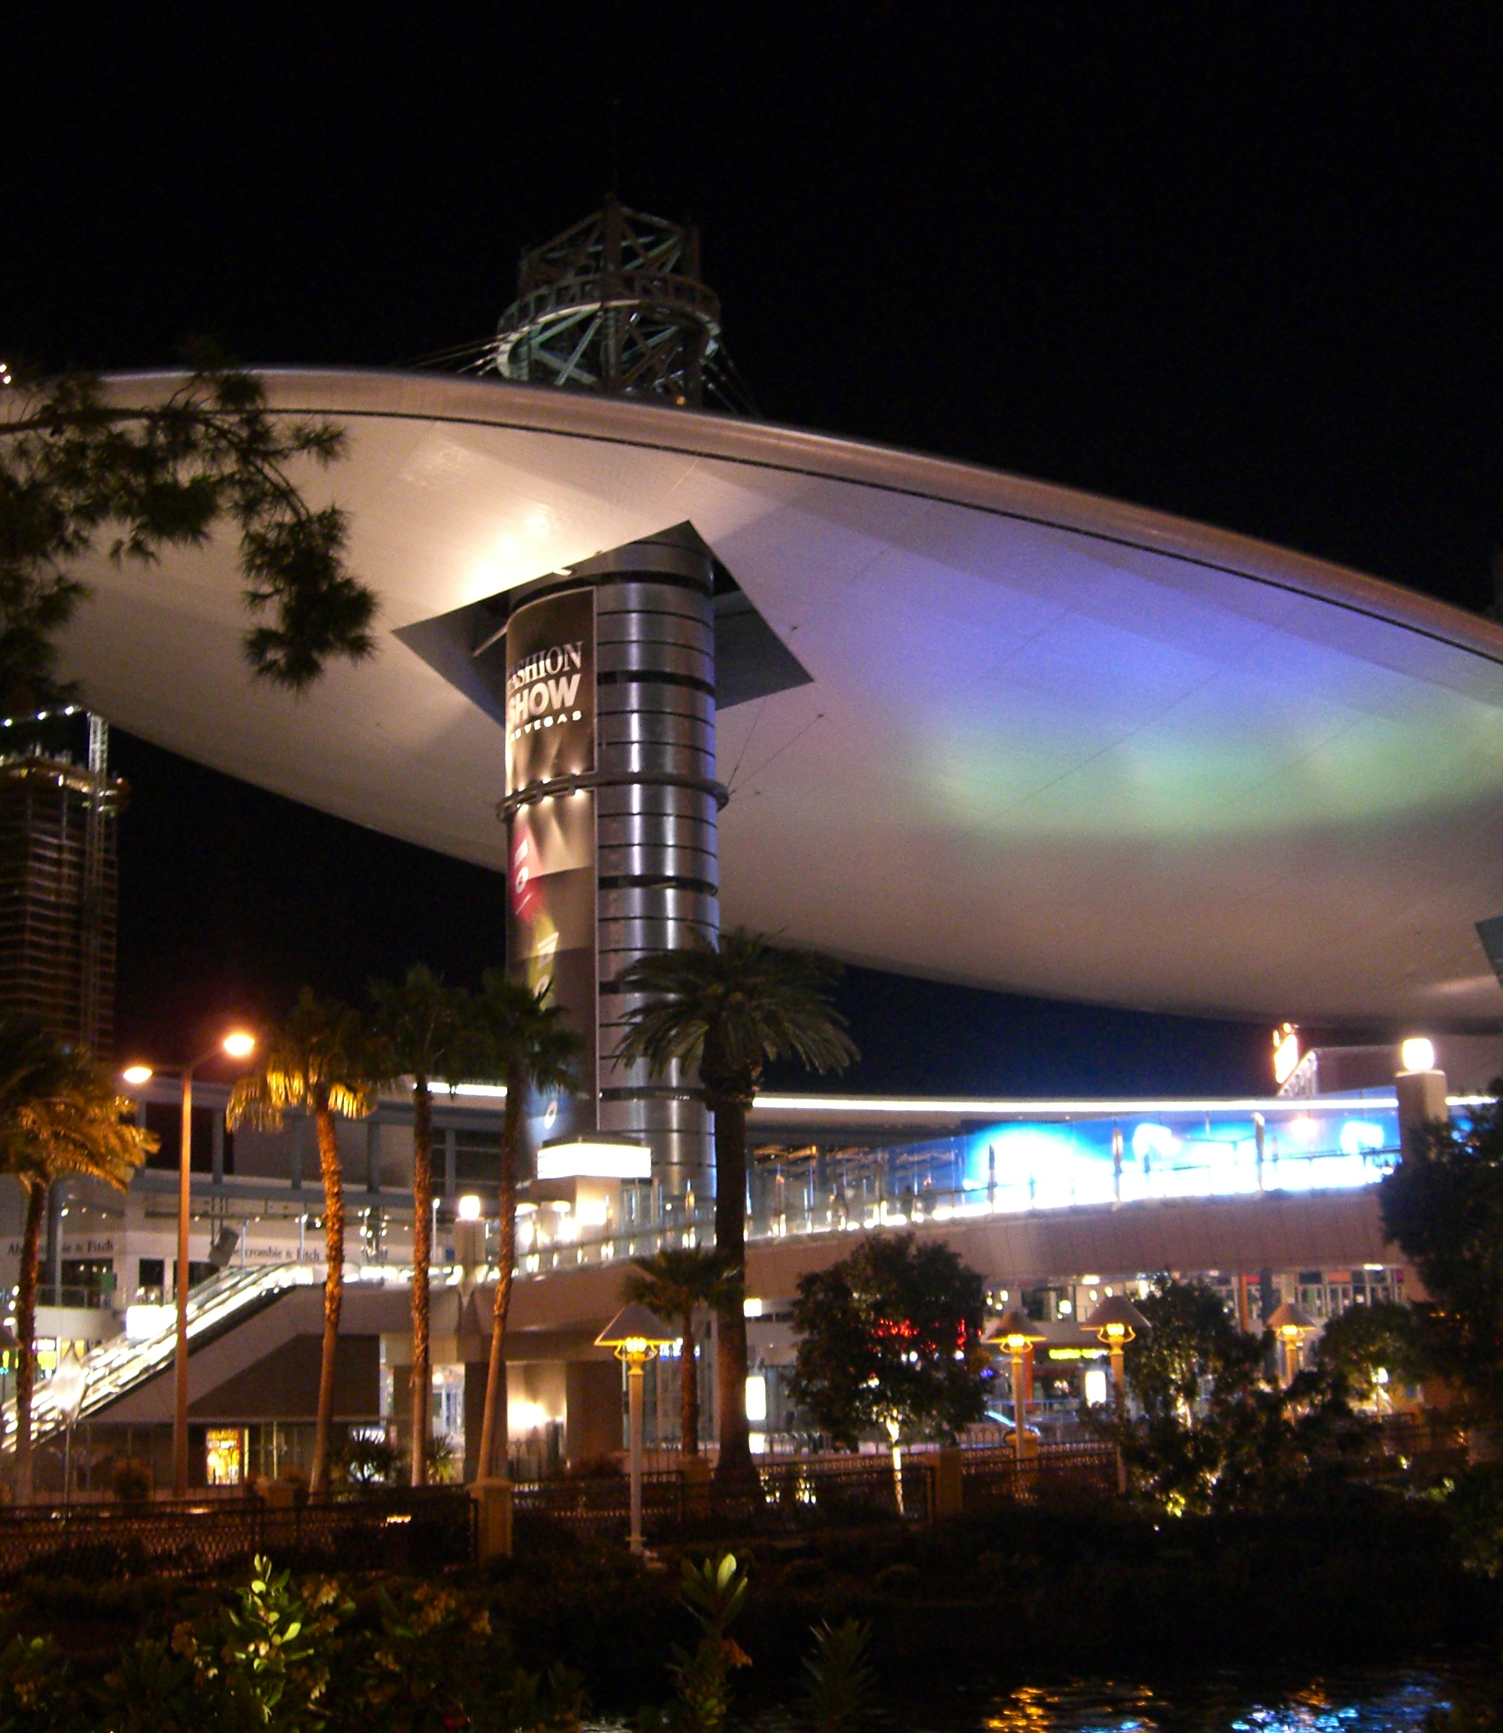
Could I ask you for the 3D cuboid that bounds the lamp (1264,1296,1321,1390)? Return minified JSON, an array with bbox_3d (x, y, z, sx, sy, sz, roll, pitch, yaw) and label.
[{"bbox_3d":[11.865,11.144,55.669,1.150,3.183,1.150,-1,-11,0],"label":"lamp"}]

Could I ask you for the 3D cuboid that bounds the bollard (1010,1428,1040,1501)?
[{"bbox_3d":[6.219,13.549,57.772,0.530,1.450,0.530,7,-13,-39],"label":"bollard"}]

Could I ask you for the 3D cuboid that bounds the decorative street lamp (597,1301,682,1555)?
[{"bbox_3d":[-1.845,9.051,40.939,1.280,4.000,1.280,-1,-10,-3],"label":"decorative street lamp"}]

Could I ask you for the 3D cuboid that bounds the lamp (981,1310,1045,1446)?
[{"bbox_3d":[5.981,11.940,56.595,1.280,4.000,1.280,-2,-10,6],"label":"lamp"}]

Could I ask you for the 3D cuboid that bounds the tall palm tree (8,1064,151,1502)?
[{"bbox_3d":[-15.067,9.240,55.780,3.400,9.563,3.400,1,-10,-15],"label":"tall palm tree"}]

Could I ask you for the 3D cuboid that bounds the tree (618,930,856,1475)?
[{"bbox_3d":[-0.461,8.112,61.608,5.900,13.394,5.900,-1,-11,0],"label":"tree"}]

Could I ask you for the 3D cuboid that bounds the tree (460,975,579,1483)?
[{"bbox_3d":[-5.828,9.053,63.704,2.900,12.442,2.900,0,-10,-5],"label":"tree"}]

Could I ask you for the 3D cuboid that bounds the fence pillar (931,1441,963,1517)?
[{"bbox_3d":[3.235,10.098,41.708,0.480,1.227,0.480,8,-14,-37],"label":"fence pillar"}]

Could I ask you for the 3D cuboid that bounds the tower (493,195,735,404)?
[{"bbox_3d":[-7.037,-25.285,126.302,11.000,11.600,11.000,-1,-11,0],"label":"tower"}]

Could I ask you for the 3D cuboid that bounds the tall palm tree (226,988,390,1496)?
[{"bbox_3d":[-10.411,8.833,59.835,3.800,11.653,3.800,0,-10,-10],"label":"tall palm tree"}]

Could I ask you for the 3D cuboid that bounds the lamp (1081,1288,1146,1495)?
[{"bbox_3d":[7.233,10.472,49.944,1.280,4.000,1.280,-3,-10,8],"label":"lamp"}]

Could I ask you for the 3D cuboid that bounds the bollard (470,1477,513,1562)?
[{"bbox_3d":[-3.652,9.134,35.511,0.500,1.177,0.500,8,-14,-37],"label":"bollard"}]

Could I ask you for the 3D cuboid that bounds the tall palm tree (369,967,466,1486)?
[{"bbox_3d":[-7.749,8.346,59.018,2.400,12.176,2.400,-1,-11,0],"label":"tall palm tree"}]

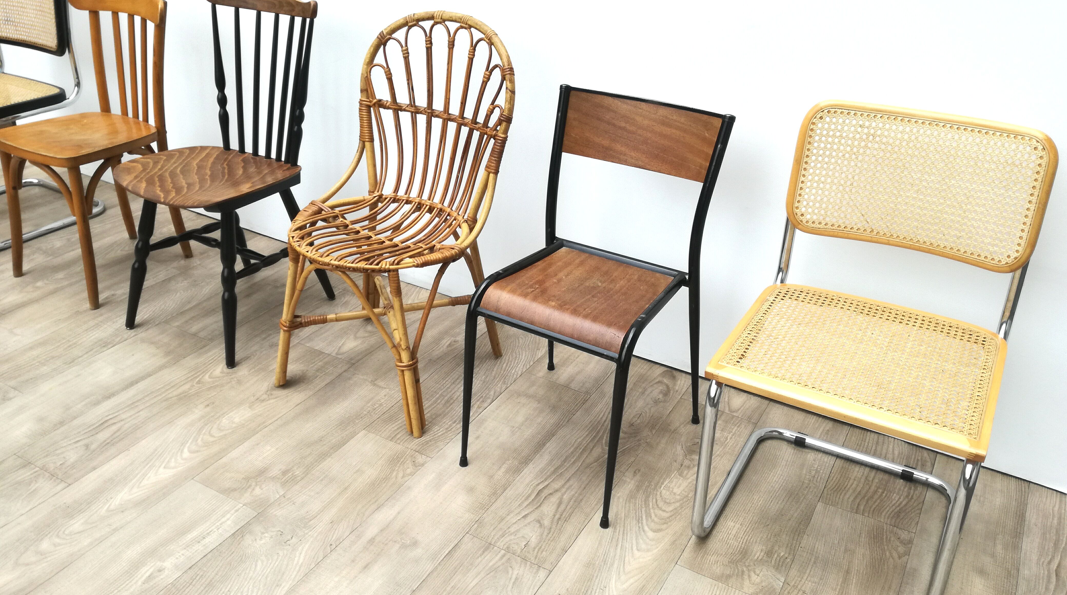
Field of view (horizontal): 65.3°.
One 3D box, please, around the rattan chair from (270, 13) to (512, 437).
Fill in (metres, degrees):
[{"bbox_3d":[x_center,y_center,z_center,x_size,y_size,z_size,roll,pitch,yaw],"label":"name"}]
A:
[{"bbox_3d":[-0.364,-0.212,2.105,0.485,0.891,0.535,15,32,24],"label":"rattan chair"}]

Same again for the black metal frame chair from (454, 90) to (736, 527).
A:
[{"bbox_3d":[0.118,0.004,1.851,0.445,0.785,0.490,17,33,28],"label":"black metal frame chair"}]

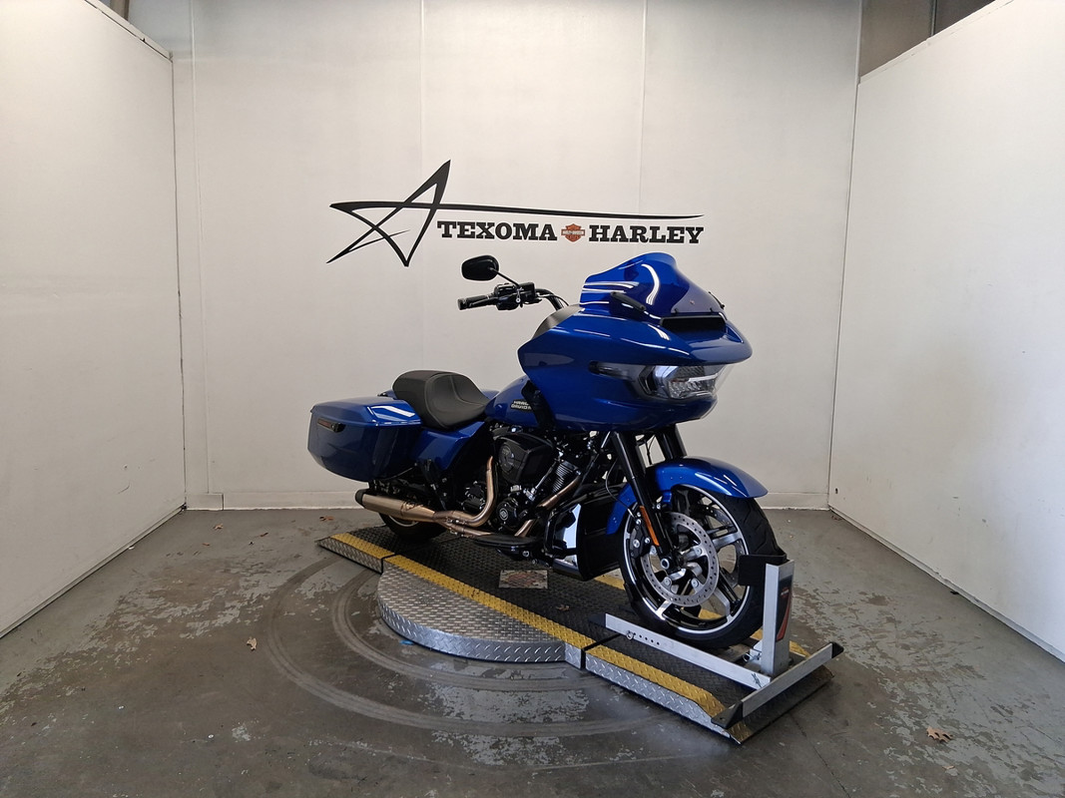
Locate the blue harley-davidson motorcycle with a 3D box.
[{"bbox_3d":[-0.031,0.089,3.400,0.940,1.370,2.410,-6,10,-43],"label":"blue harley-davidson motorcycle"}]

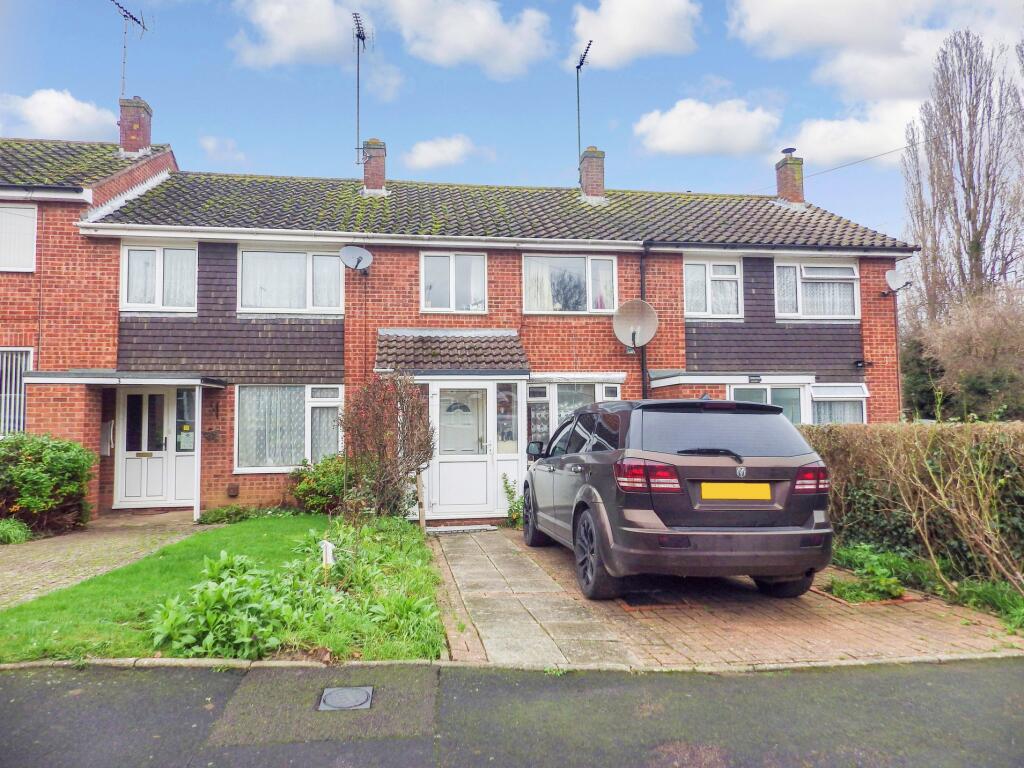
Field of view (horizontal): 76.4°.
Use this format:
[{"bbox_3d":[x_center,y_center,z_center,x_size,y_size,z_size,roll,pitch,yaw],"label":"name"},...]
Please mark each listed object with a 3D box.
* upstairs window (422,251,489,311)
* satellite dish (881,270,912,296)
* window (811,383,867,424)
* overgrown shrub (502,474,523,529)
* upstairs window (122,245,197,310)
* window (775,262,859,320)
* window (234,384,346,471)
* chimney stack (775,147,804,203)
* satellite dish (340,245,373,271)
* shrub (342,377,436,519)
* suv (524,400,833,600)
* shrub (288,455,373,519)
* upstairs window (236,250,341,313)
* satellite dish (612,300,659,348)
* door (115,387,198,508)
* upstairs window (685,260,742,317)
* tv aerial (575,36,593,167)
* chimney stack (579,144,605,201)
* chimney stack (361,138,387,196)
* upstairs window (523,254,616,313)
[{"bbox_3d":[-1.051,-1.845,11.874,1.220,1.120,0.110,0,-3,-9],"label":"upstairs window"},{"bbox_3d":[7.644,-2.005,12.921,0.470,0.480,0.380,0,-4,-14],"label":"satellite dish"},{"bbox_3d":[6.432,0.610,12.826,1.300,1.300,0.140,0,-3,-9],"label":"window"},{"bbox_3d":[0.024,1.874,10.377,0.450,0.860,0.420,0,-3,-9],"label":"overgrown shrub"},{"bbox_3d":[-6.014,-1.807,11.117,1.210,1.140,0.100,0,-3,-8],"label":"upstairs window"},{"bbox_3d":[6.056,-1.834,12.894,1.810,1.160,0.100,0,-3,-8],"label":"window"},{"bbox_3d":[-3.857,0.764,11.281,1.820,1.510,0.110,0,-3,-9],"label":"window"},{"bbox_3d":[6.691,-4.989,15.722,0.480,1.389,0.480,0,-3,-8],"label":"chimney stack"},{"bbox_3d":[-2.708,-2.208,11.343,0.560,0.450,0.420,1,-4,-23],"label":"satellite dish"},{"bbox_3d":[-1.816,0.963,9.494,1.350,2.210,1.200,0,-3,-9],"label":"shrub"},{"bbox_3d":[1.335,1.060,6.910,1.920,1.710,4.860,1,-5,-8],"label":"suv"},{"bbox_3d":[-2.908,1.620,10.615,1.270,0.970,1.150,0,-3,-8],"label":"shrub"},{"bbox_3d":[-3.872,-1.804,11.432,1.800,1.120,0.100,0,-3,-8],"label":"upstairs window"},{"bbox_3d":[2.271,-1.099,11.920,0.830,0.880,0.480,-2,-4,13],"label":"satellite dish"},{"bbox_3d":[-5.997,1.065,10.992,1.290,2.040,0.100,0,-3,-8],"label":"door"},{"bbox_3d":[3.904,-1.837,12.577,1.200,1.160,0.100,0,-3,-8],"label":"upstairs window"},{"bbox_3d":[1.745,-6.567,15.394,0.380,2.780,1.100,0,-4,-12],"label":"tv aerial"},{"bbox_3d":[1.845,-4.841,15.001,0.480,1.263,0.480,0,-3,-8],"label":"chimney stack"},{"bbox_3d":[-3.003,-4.785,14.284,0.480,1.227,0.480,0,-3,-8],"label":"chimney stack"},{"bbox_3d":[1.096,-1.873,12.187,1.810,1.090,0.100,0,-3,-8],"label":"upstairs window"}]

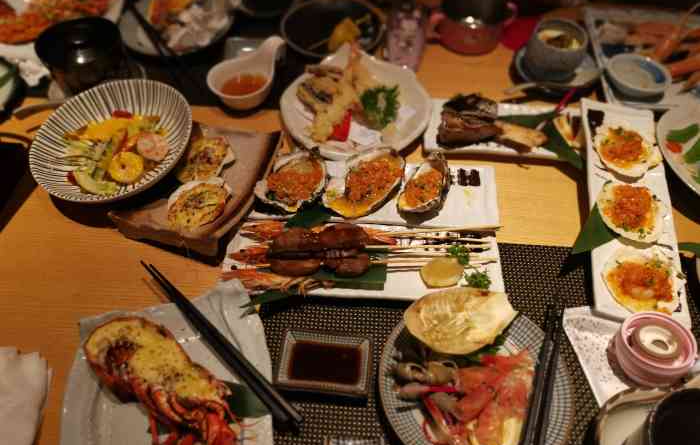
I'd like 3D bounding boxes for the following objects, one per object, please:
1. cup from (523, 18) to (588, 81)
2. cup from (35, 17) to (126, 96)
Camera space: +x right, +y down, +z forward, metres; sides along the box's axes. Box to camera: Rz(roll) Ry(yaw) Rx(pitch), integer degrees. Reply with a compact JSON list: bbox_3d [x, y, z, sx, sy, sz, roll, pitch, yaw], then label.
[{"bbox_3d":[0.289,-0.236,0.771,0.075,0.065,0.075,0,54,0],"label":"cup"},{"bbox_3d":[-0.365,-0.220,0.767,0.113,0.078,0.113,0,54,0],"label":"cup"}]

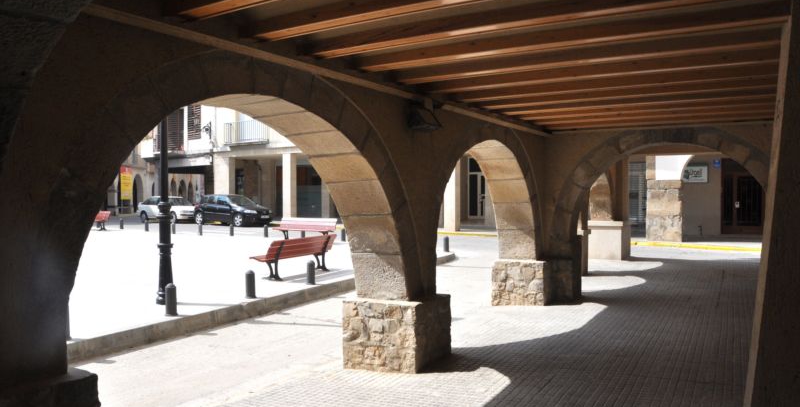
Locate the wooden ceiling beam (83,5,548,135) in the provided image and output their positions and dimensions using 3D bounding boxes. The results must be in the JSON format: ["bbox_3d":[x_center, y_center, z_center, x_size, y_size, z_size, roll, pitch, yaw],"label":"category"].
[{"bbox_3d":[0.493,-1.116,6.694,0.085,0.085,8.443,1,2,30],"label":"wooden ceiling beam"}]

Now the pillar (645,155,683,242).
[{"bbox_3d":[8.350,-0.140,18.800,1.000,2.700,0.650,1,2,30],"label":"pillar"}]

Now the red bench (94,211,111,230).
[{"bbox_3d":[-12.528,0.701,24.541,1.750,0.780,0.600,1,2,30],"label":"red bench"}]

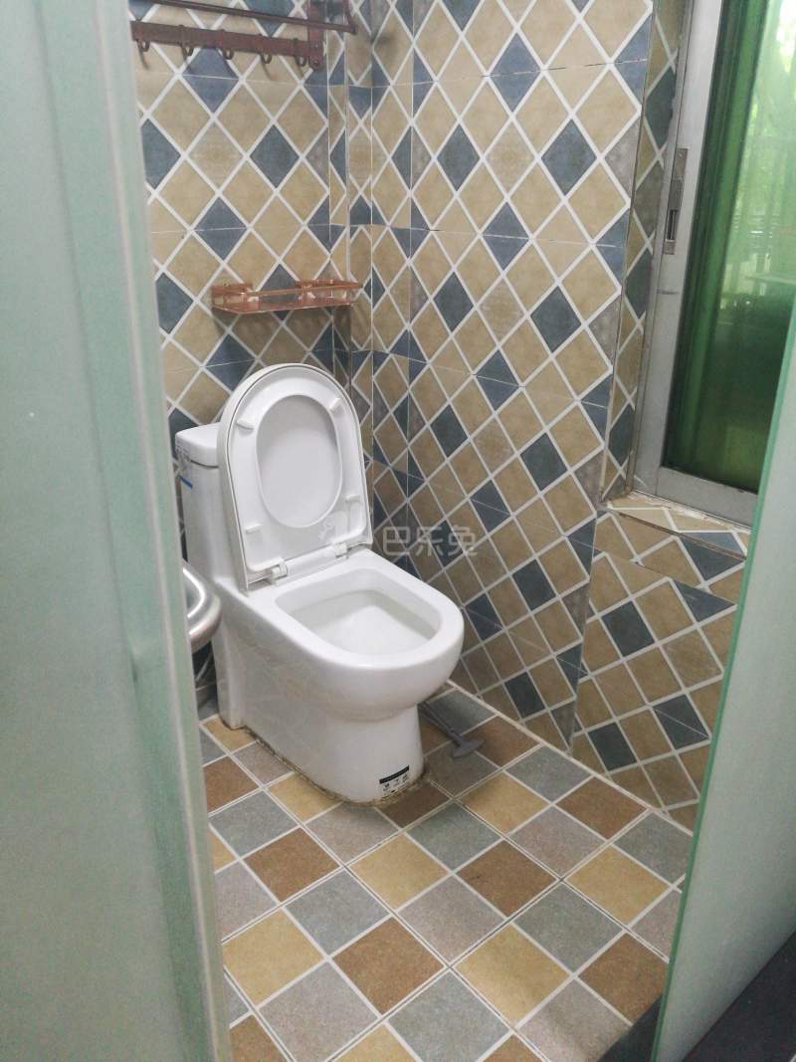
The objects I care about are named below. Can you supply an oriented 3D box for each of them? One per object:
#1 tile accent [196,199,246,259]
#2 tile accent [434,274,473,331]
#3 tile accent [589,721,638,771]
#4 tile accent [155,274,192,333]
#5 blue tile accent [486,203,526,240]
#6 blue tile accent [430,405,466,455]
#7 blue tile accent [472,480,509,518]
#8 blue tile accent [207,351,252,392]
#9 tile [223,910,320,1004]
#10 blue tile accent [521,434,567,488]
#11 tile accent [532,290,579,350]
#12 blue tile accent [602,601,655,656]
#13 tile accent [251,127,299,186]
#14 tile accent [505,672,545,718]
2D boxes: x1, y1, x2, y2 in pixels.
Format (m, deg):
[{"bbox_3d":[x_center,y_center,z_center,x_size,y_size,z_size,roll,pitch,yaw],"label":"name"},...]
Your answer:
[{"bbox_3d":[-0.397,-0.676,1.858,0.132,0.132,0.012,-18,29,-36],"label":"tile accent"},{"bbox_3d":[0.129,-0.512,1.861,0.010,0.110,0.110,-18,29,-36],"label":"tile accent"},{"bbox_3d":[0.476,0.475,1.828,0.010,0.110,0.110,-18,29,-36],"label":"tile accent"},{"bbox_3d":[-0.516,-0.504,1.841,0.132,0.132,0.010,-18,29,-37],"label":"tile accent"},{"bbox_3d":[0.225,-0.640,1.701,0.010,0.067,0.132,-18,29,-37],"label":"blue tile accent"},{"bbox_3d":[0.124,-0.239,1.996,0.010,0.130,0.130,-18,29,-37],"label":"blue tile accent"},{"bbox_3d":[0.220,-0.084,1.939,0.010,0.064,0.130,-18,29,-37],"label":"blue tile accent"},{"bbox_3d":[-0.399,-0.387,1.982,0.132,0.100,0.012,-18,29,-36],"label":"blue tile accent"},{"bbox_3d":[-0.227,0.751,1.463,0.141,0.010,0.141,-18,30,-37],"label":"tile"},{"bbox_3d":[0.317,-0.149,1.785,0.012,0.132,0.132,-18,29,-36],"label":"blue tile accent"},{"bbox_3d":[0.320,-0.424,1.667,0.012,0.132,0.132,-18,29,-36],"label":"tile accent"},{"bbox_3d":[0.481,0.205,1.726,0.010,0.130,0.130,-18,29,-37],"label":"blue tile accent"},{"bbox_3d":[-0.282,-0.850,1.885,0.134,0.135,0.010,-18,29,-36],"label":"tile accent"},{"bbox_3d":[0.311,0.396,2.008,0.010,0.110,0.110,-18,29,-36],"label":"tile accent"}]

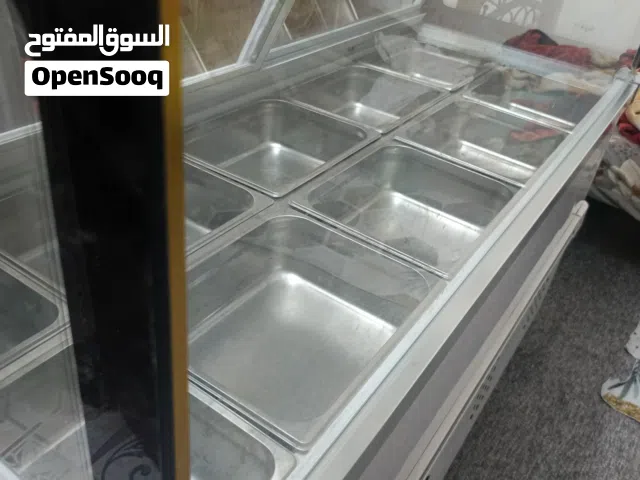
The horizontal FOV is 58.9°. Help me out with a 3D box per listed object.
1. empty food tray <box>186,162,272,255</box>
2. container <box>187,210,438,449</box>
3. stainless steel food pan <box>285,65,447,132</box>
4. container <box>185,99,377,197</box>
[{"bbox_3d":[-0.275,-0.005,0.821,0.265,0.100,0.325,26,39,24],"label":"empty food tray"},{"bbox_3d":[-0.042,0.109,0.706,0.265,0.100,0.325,26,39,24],"label":"container"},{"bbox_3d":[0.092,-0.286,1.285,0.265,0.100,0.325,26,39,23],"label":"stainless steel food pan"},{"bbox_3d":[-0.088,-0.143,1.048,0.265,0.100,0.325,26,39,23],"label":"container"}]

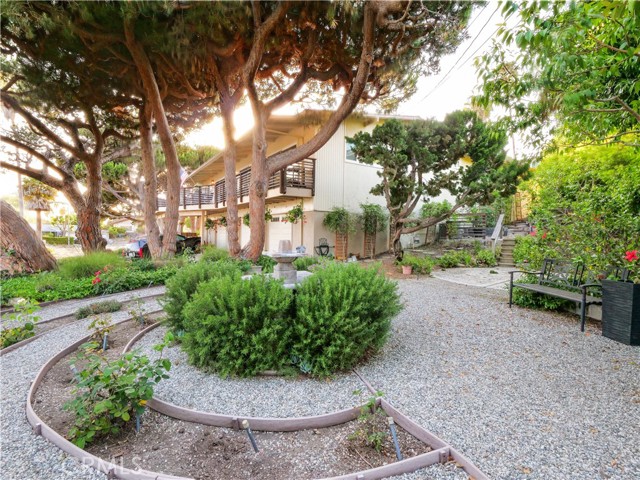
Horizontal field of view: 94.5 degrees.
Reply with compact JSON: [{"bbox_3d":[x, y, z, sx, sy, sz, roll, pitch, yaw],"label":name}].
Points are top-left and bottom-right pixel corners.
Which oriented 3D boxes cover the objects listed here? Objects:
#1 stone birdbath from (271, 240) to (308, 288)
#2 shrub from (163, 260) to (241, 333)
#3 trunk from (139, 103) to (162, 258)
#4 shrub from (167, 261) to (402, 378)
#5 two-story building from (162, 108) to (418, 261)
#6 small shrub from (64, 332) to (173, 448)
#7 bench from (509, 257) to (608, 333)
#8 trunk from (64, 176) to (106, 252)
[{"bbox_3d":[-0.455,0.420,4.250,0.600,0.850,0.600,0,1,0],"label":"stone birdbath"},{"bbox_3d":[-1.550,0.745,4.250,1.250,0.920,1.200,0,1,0],"label":"shrub"},{"bbox_3d":[-5.550,-1.850,9.700,0.800,5.300,0.700,0,1,0],"label":"trunk"},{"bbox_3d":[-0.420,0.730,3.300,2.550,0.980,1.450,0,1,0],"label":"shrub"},{"bbox_3d":[-0.750,-2.100,18.000,11.000,6.600,13.800,-1,1,-35],"label":"two-story building"},{"bbox_3d":[-1.320,0.955,1.940,0.630,0.600,0.550,0,1,0],"label":"small shrub"},{"bbox_3d":[3.690,0.760,4.550,0.630,0.860,1.330,0,1,-4],"label":"bench"},{"bbox_3d":[-8.160,-0.800,10.300,1.400,2.800,1.150,0,1,0],"label":"trunk"}]

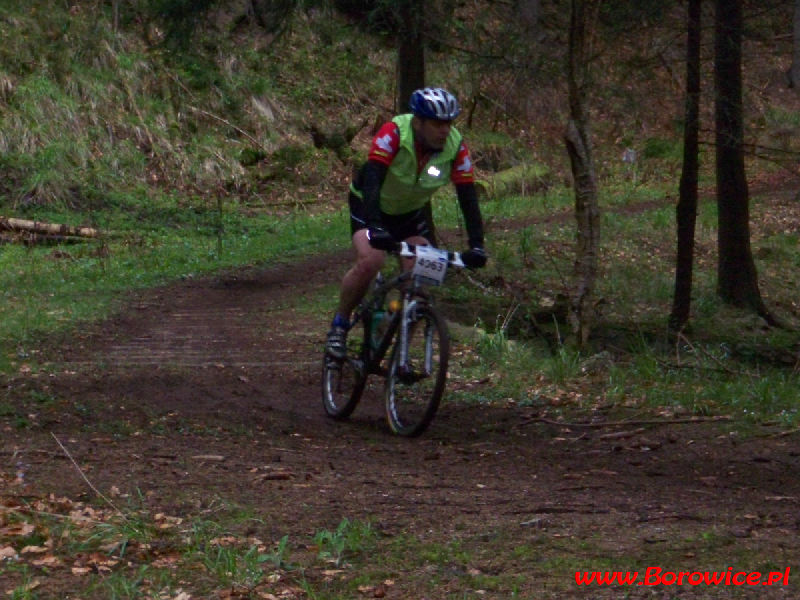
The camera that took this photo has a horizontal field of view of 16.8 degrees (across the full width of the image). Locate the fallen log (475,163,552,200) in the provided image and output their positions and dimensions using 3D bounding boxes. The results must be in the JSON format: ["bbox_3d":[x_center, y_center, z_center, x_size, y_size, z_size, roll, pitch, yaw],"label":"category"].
[{"bbox_3d":[1.443,-1.527,35.000,1.300,0.360,0.360,-13,9,-30],"label":"fallen log"}]

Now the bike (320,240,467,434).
[{"bbox_3d":[-0.073,0.140,14.000,0.640,1.030,1.740,10,-1,-21],"label":"bike"}]

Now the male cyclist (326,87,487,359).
[{"bbox_3d":[0.008,-0.403,14.050,0.680,1.400,0.900,4,1,-22],"label":"male cyclist"}]

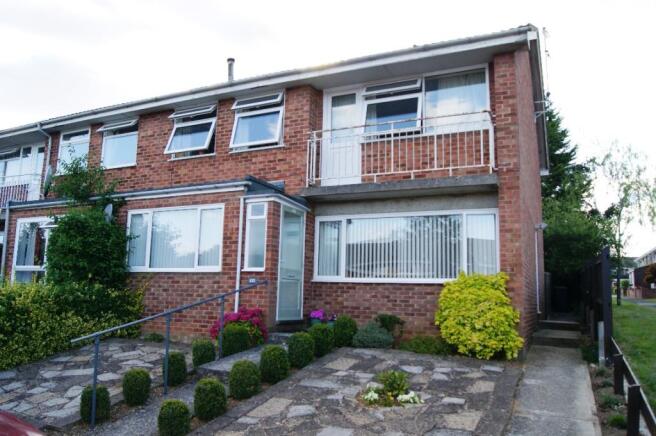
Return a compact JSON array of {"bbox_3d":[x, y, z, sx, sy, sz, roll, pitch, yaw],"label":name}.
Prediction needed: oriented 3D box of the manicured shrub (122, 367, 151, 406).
[{"bbox_3d":[-2.177,1.923,5.607,0.310,0.410,0.310,-2,-9,25],"label":"manicured shrub"}]

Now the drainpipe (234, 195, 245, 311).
[{"bbox_3d":[-1.505,0.820,8.304,0.068,2.350,0.068,-2,-9,24],"label":"drainpipe"}]

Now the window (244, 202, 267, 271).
[{"bbox_3d":[-1.204,0.319,8.334,0.420,1.180,0.090,-2,-9,24],"label":"window"}]

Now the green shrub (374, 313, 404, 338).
[{"bbox_3d":[1.076,1.890,8.600,0.510,0.470,0.430,-3,-9,25],"label":"green shrub"}]

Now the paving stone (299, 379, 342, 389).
[{"bbox_3d":[-0.090,2.235,6.640,0.600,0.040,0.230,0,-1,14],"label":"paving stone"}]

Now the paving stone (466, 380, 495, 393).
[{"bbox_3d":[1.873,2.095,6.034,0.290,0.040,0.420,-2,-3,25],"label":"paving stone"}]

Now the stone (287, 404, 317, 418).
[{"bbox_3d":[-0.289,2.178,5.478,0.295,0.040,0.360,-2,-1,2],"label":"stone"}]

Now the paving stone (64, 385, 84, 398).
[{"bbox_3d":[-3.211,2.222,6.212,0.166,0.050,0.453,-2,-1,-5],"label":"paving stone"}]

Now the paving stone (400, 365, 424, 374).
[{"bbox_3d":[1.191,2.158,6.921,0.310,0.040,0.300,-2,-2,25],"label":"paving stone"}]

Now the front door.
[{"bbox_3d":[-0.668,0.851,9.172,0.100,2.060,0.930,-3,-9,25],"label":"front door"}]

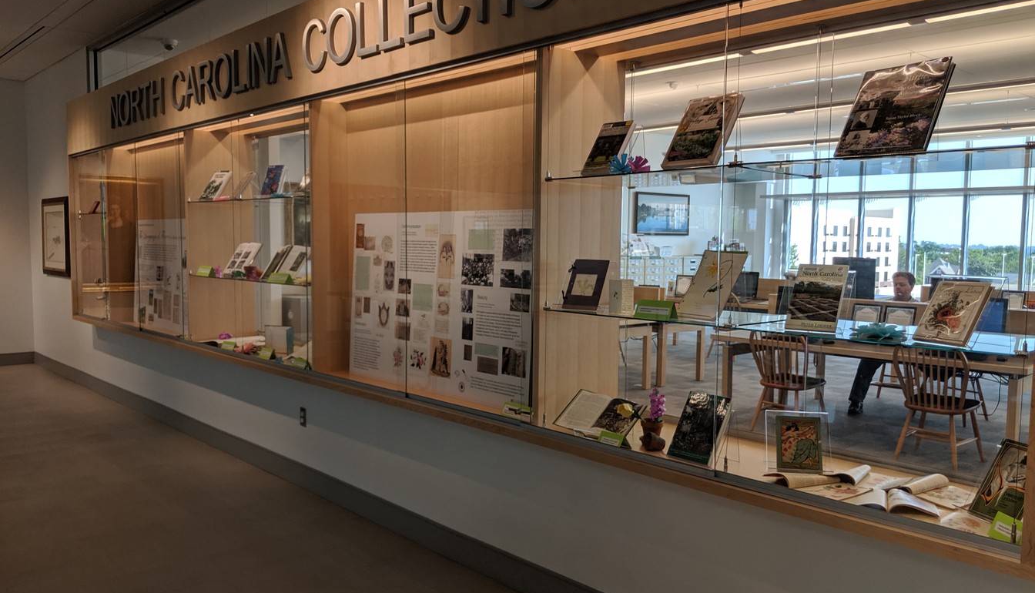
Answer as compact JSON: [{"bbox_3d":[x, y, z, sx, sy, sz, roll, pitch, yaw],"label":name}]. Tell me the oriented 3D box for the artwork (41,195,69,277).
[{"bbox_3d":[-4.968,-0.639,8.686,0.032,0.827,0.959,-4,6,-43],"label":"artwork"}]

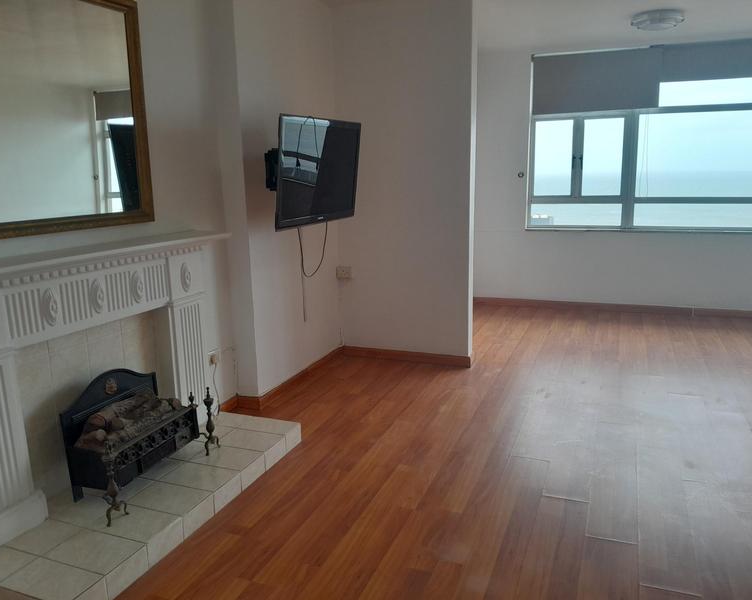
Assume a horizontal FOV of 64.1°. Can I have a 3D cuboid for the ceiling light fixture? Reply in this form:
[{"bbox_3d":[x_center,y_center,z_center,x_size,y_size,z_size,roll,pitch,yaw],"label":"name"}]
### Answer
[{"bbox_3d":[2.264,-2.244,4.825,0.420,0.080,0.420,3,12,21],"label":"ceiling light fixture"}]

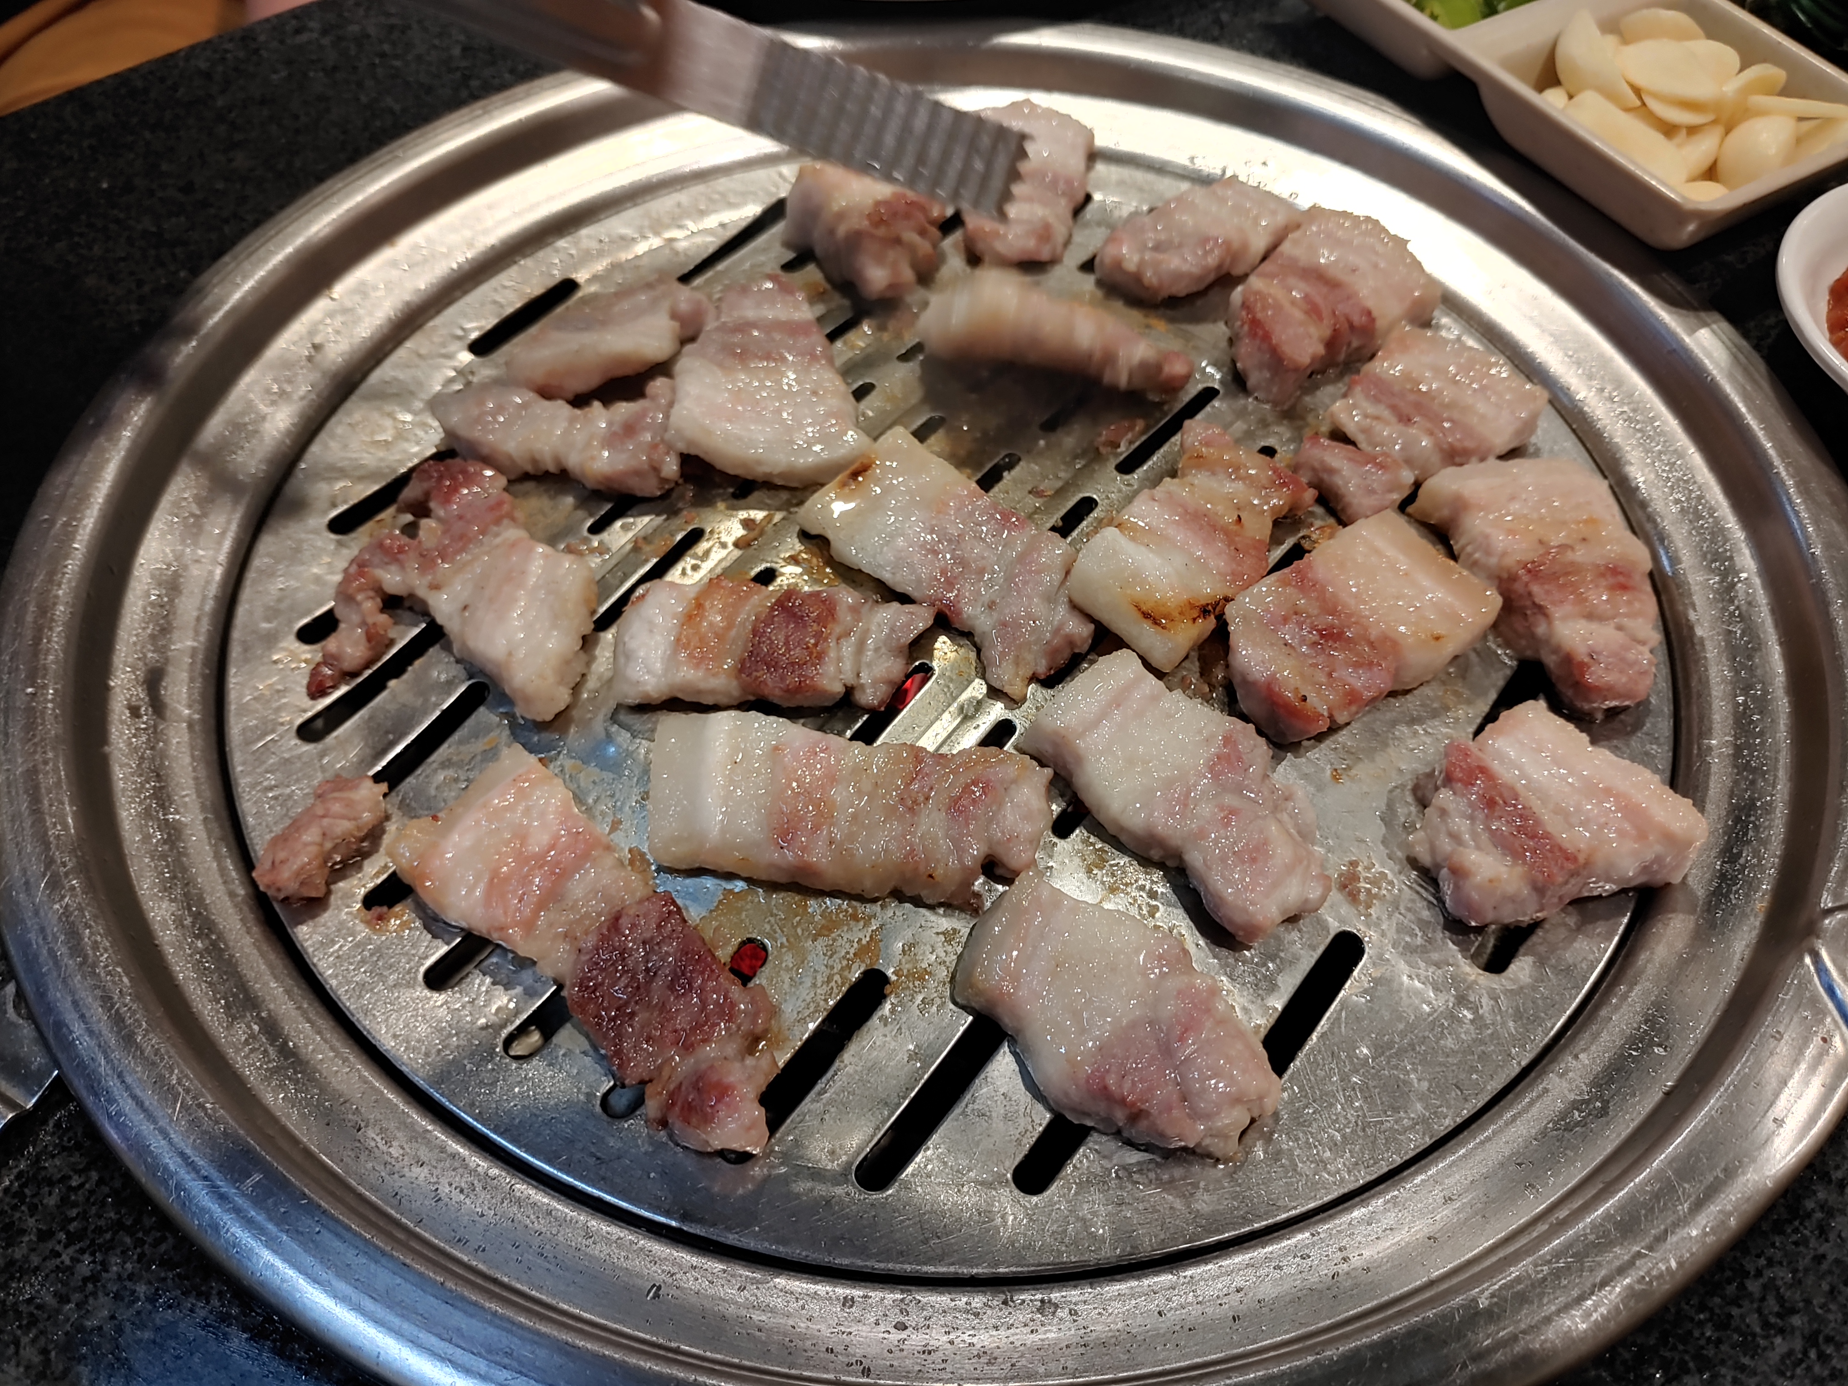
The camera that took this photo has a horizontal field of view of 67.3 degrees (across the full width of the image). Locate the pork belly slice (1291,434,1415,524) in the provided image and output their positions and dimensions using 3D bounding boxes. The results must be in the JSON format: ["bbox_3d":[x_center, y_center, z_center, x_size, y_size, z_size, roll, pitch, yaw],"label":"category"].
[{"bbox_3d":[0.089,-0.047,0.288,0.023,0.011,0.012,25,57,17],"label":"pork belly slice"}]

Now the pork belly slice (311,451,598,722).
[{"bbox_3d":[-0.091,-0.021,0.284,0.052,0.014,0.057,6,54,2],"label":"pork belly slice"}]

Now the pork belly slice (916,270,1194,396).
[{"bbox_3d":[0.030,-0.082,0.318,0.064,0.018,0.021,11,54,-7],"label":"pork belly slice"}]

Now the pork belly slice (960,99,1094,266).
[{"bbox_3d":[0.025,-0.129,0.344,0.030,0.012,0.046,1,63,0],"label":"pork belly slice"}]

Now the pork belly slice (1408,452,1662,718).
[{"bbox_3d":[0.131,-0.023,0.287,0.036,0.021,0.059,-16,56,-13],"label":"pork belly slice"}]

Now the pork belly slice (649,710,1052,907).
[{"bbox_3d":[-0.013,0.018,0.237,0.068,0.011,0.029,6,53,4],"label":"pork belly slice"}]

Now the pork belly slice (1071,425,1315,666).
[{"bbox_3d":[0.053,-0.032,0.275,0.030,0.011,0.053,30,59,20],"label":"pork belly slice"}]

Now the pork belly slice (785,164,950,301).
[{"bbox_3d":[-0.015,-0.112,0.331,0.033,0.018,0.025,31,59,20],"label":"pork belly slice"}]

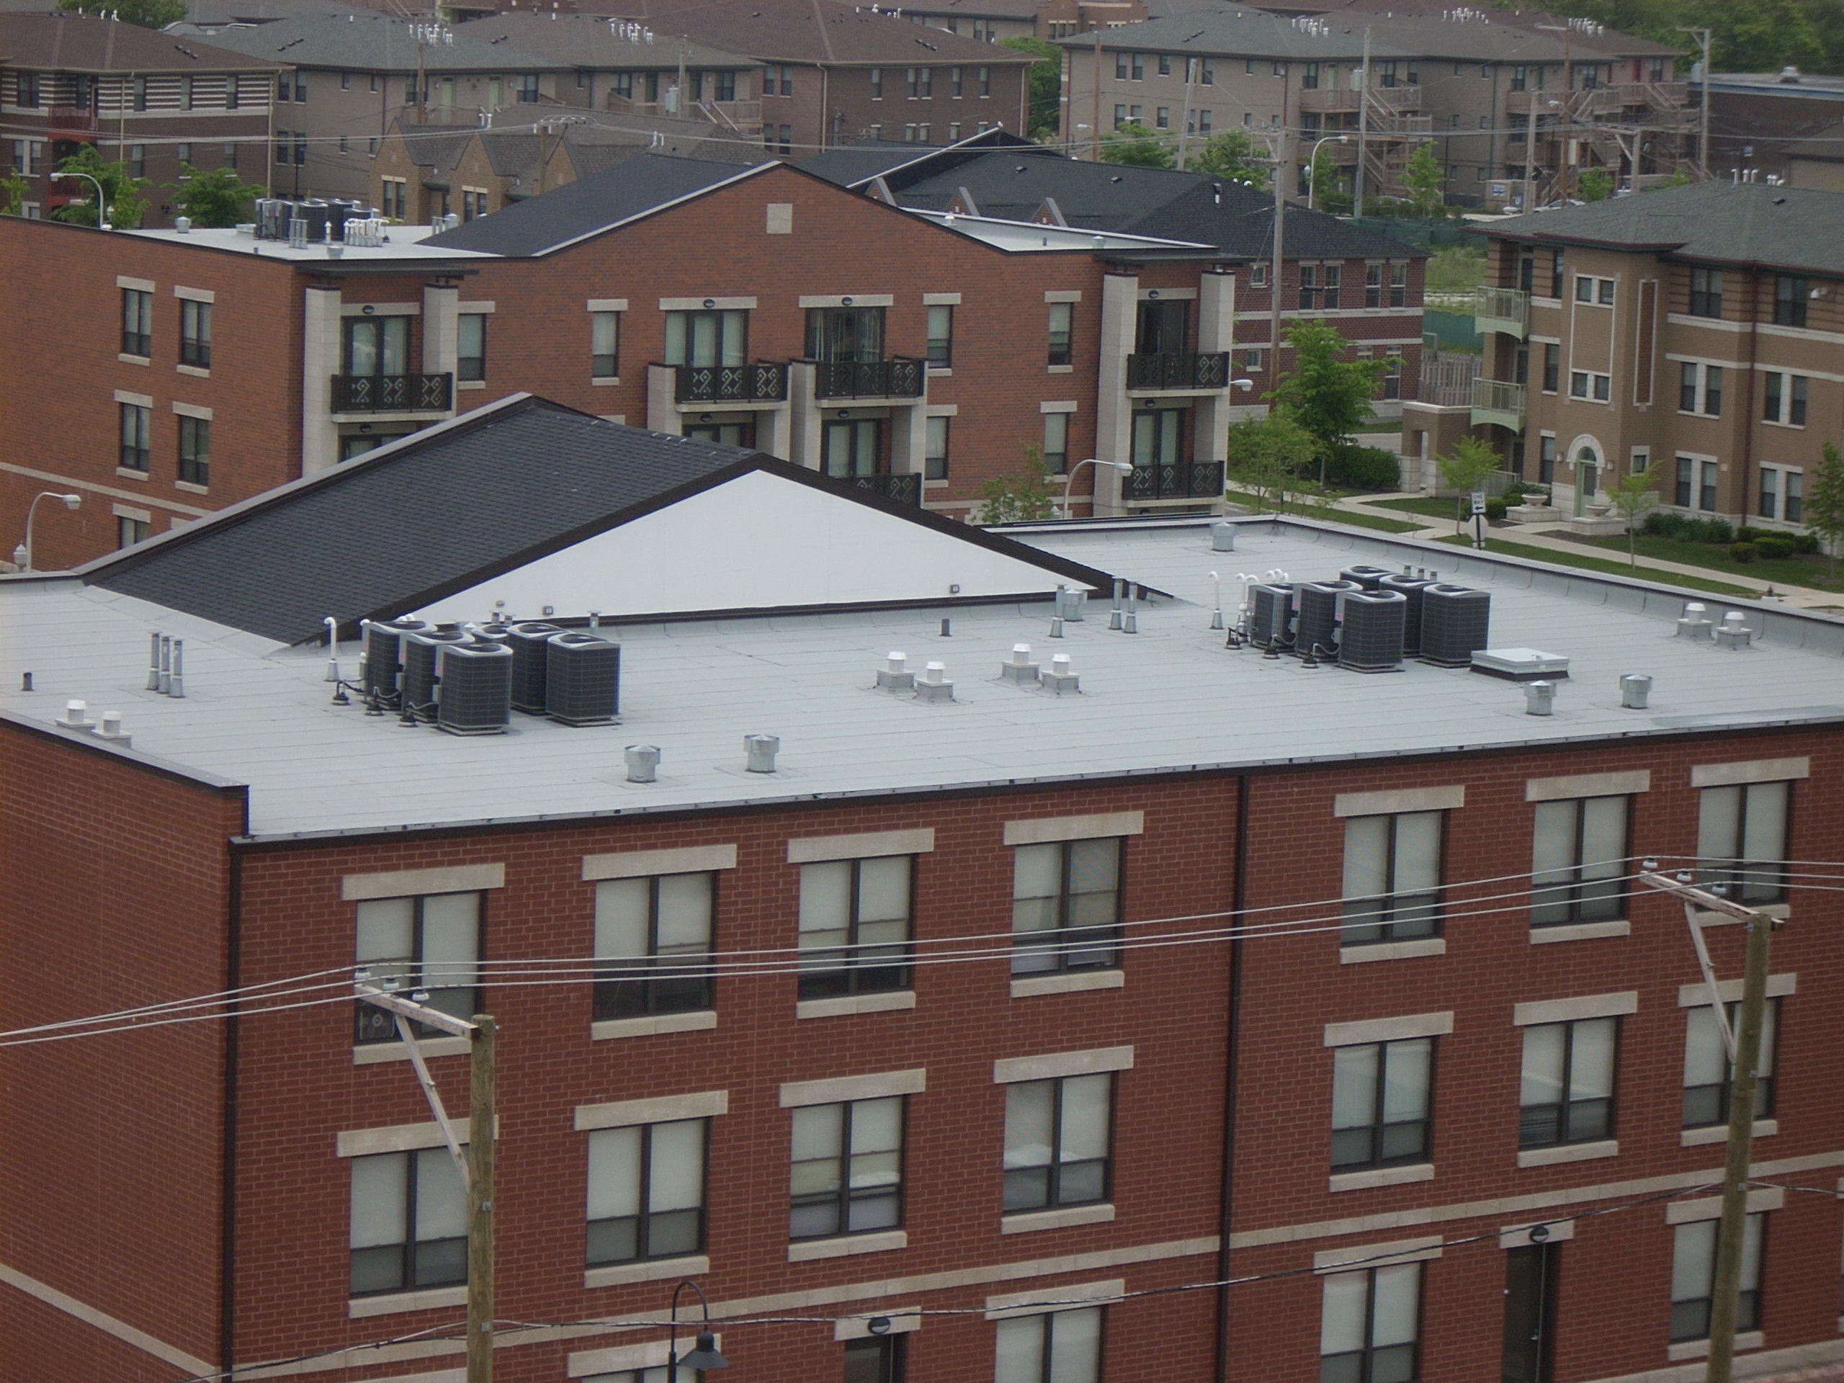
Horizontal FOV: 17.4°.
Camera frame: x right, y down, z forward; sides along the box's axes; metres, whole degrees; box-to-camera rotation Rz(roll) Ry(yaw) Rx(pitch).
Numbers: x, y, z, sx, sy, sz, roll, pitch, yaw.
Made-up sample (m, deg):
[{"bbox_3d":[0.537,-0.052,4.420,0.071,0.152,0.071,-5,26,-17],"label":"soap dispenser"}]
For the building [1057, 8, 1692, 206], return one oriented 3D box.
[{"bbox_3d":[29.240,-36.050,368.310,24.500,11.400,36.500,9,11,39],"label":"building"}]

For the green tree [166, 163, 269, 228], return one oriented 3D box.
[{"bbox_3d":[-31.030,-20.350,264.410,4.700,5.800,4.700,2,8,0],"label":"green tree"}]

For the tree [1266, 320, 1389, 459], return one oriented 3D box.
[{"bbox_3d":[13.420,-9.730,202.390,4.200,5.500,4.200,2,8,0],"label":"tree"}]

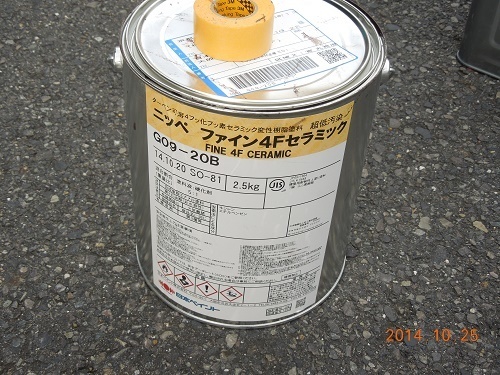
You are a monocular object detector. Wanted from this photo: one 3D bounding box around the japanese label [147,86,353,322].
[{"bbox_3d":[-0.006,0.021,0.446,0.120,0.182,0.026,4,43,1],"label":"japanese label"}]

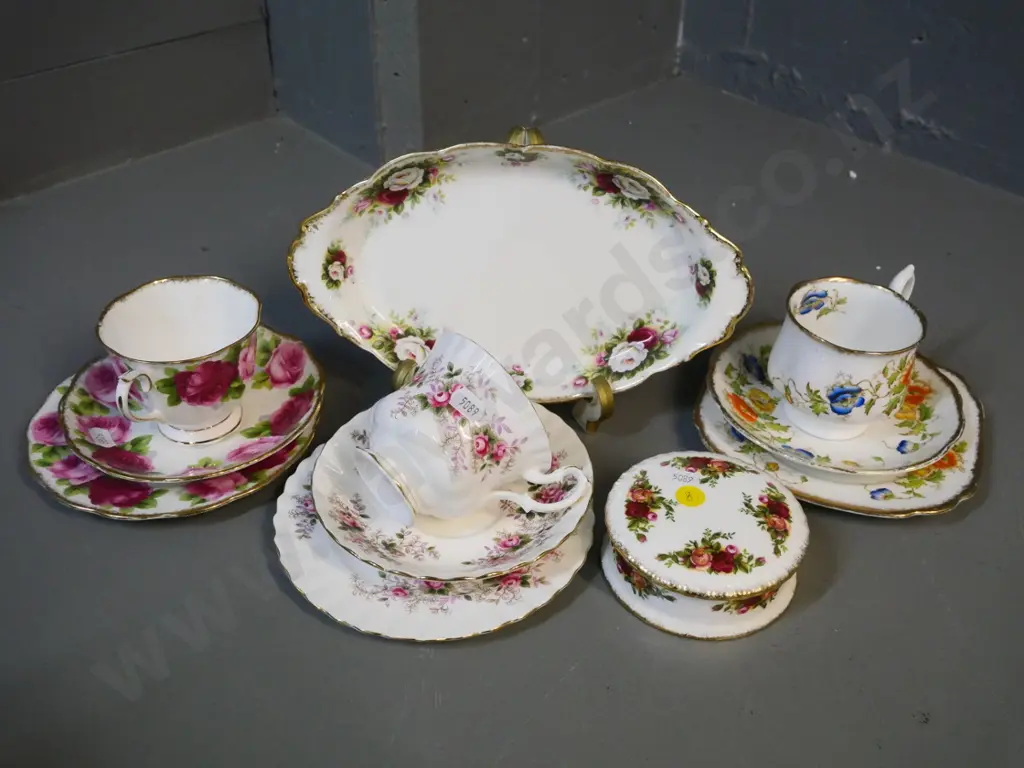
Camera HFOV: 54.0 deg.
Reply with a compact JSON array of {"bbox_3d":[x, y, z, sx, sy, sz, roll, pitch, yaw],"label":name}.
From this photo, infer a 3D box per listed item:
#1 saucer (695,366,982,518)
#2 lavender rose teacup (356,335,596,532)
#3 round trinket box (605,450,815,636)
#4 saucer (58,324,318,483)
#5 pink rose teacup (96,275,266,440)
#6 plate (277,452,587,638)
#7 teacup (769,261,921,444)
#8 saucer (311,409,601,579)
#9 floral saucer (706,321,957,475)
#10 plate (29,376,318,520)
[{"bbox_3d":[0.186,0.022,0.575,0.155,0.018,0.155,16,41,19],"label":"saucer"},{"bbox_3d":[-0.028,0.036,0.482,0.070,0.086,0.106,-38,70,-23],"label":"lavender rose teacup"},{"bbox_3d":[0.093,0.077,0.488,0.096,0.037,0.096,0,38,0],"label":"round trinket box"},{"bbox_3d":[-0.176,0.014,0.564,0.141,0.025,0.141,0,38,0],"label":"saucer"},{"bbox_3d":[-0.177,-0.004,0.541,0.082,0.070,0.095,21,43,24],"label":"pink rose teacup"},{"bbox_3d":[-0.038,0.070,0.509,0.160,0.020,0.160,1,39,-1],"label":"plate"},{"bbox_3d":[0.190,-0.017,0.559,0.072,0.071,0.100,31,48,33],"label":"teacup"},{"bbox_3d":[-0.029,0.054,0.512,0.141,0.025,0.141,1,39,-1],"label":"saucer"},{"bbox_3d":[0.182,0.012,0.577,0.140,0.023,0.140,1,38,-1],"label":"floral saucer"},{"bbox_3d":[-0.184,0.025,0.562,0.154,0.020,0.154,1,39,-1],"label":"plate"}]

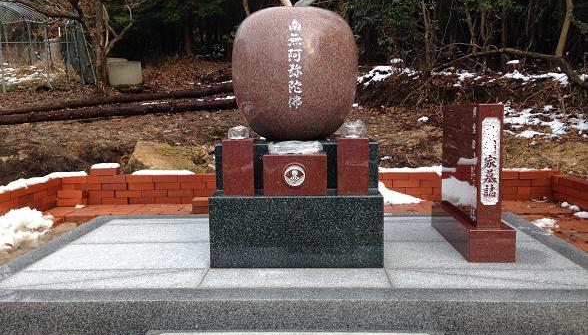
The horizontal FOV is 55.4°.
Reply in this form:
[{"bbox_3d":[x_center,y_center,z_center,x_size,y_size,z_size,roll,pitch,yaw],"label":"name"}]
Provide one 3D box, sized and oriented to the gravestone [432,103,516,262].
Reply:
[{"bbox_3d":[1.008,0.040,3.220,0.230,0.792,0.863,-1,6,2],"label":"gravestone"}]

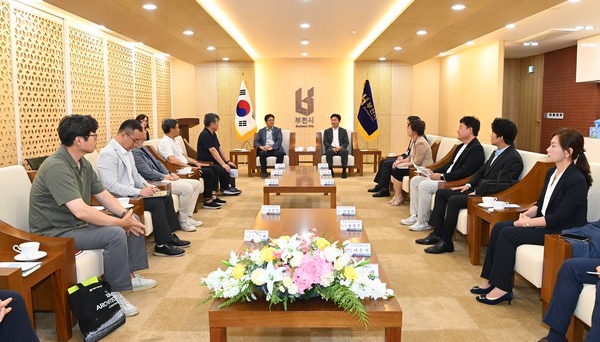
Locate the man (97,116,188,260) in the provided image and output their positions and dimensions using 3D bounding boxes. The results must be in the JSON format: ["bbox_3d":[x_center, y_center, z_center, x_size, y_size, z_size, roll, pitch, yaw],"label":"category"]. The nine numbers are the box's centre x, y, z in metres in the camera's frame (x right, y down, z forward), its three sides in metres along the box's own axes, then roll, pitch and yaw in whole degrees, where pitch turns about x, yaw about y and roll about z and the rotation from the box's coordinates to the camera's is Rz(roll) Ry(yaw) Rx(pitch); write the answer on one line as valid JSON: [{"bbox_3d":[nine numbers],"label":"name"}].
[{"bbox_3d":[-1.472,0.149,3.792,0.830,1.270,0.520,1,8,6],"label":"man"}]

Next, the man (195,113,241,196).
[{"bbox_3d":[-1.312,-0.265,6.490,0.780,1.310,0.500,-1,8,-5],"label":"man"}]

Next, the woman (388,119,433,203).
[{"bbox_3d":[1.602,-0.113,5.691,0.680,1.240,0.450,0,8,3],"label":"woman"}]

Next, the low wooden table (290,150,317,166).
[{"bbox_3d":[0.115,-0.187,8.764,0.500,0.500,0.500,0,8,0],"label":"low wooden table"}]

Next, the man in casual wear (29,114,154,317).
[{"bbox_3d":[-1.351,0.255,2.556,0.800,1.220,0.550,-1,9,-7],"label":"man in casual wear"}]

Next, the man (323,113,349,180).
[{"bbox_3d":[0.702,-0.511,7.699,0.540,1.170,0.800,0,9,3],"label":"man"}]

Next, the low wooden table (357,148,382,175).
[{"bbox_3d":[1.328,-0.168,7.790,0.460,0.465,0.460,0,9,1],"label":"low wooden table"}]

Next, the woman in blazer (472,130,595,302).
[{"bbox_3d":[1.661,0.314,2.833,0.820,1.220,0.480,0,8,0],"label":"woman in blazer"}]

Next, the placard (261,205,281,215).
[{"bbox_3d":[-0.245,0.337,3.442,0.157,0.080,0.060,0,8,0],"label":"placard"}]

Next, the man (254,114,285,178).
[{"bbox_3d":[-0.568,-0.512,7.704,0.580,1.170,0.820,-1,9,-7],"label":"man"}]

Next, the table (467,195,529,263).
[{"bbox_3d":[1.639,0.532,3.085,0.520,0.510,0.420,0,9,1],"label":"table"}]

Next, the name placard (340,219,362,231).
[{"bbox_3d":[0.349,0.367,2.736,0.150,0.082,0.070,0,9,1],"label":"name placard"}]

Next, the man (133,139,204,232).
[{"bbox_3d":[-1.447,0.019,4.252,0.840,1.170,0.520,0,9,1],"label":"man"}]

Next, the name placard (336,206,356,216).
[{"bbox_3d":[0.395,0.339,3.427,0.157,0.080,0.060,0,8,0],"label":"name placard"}]

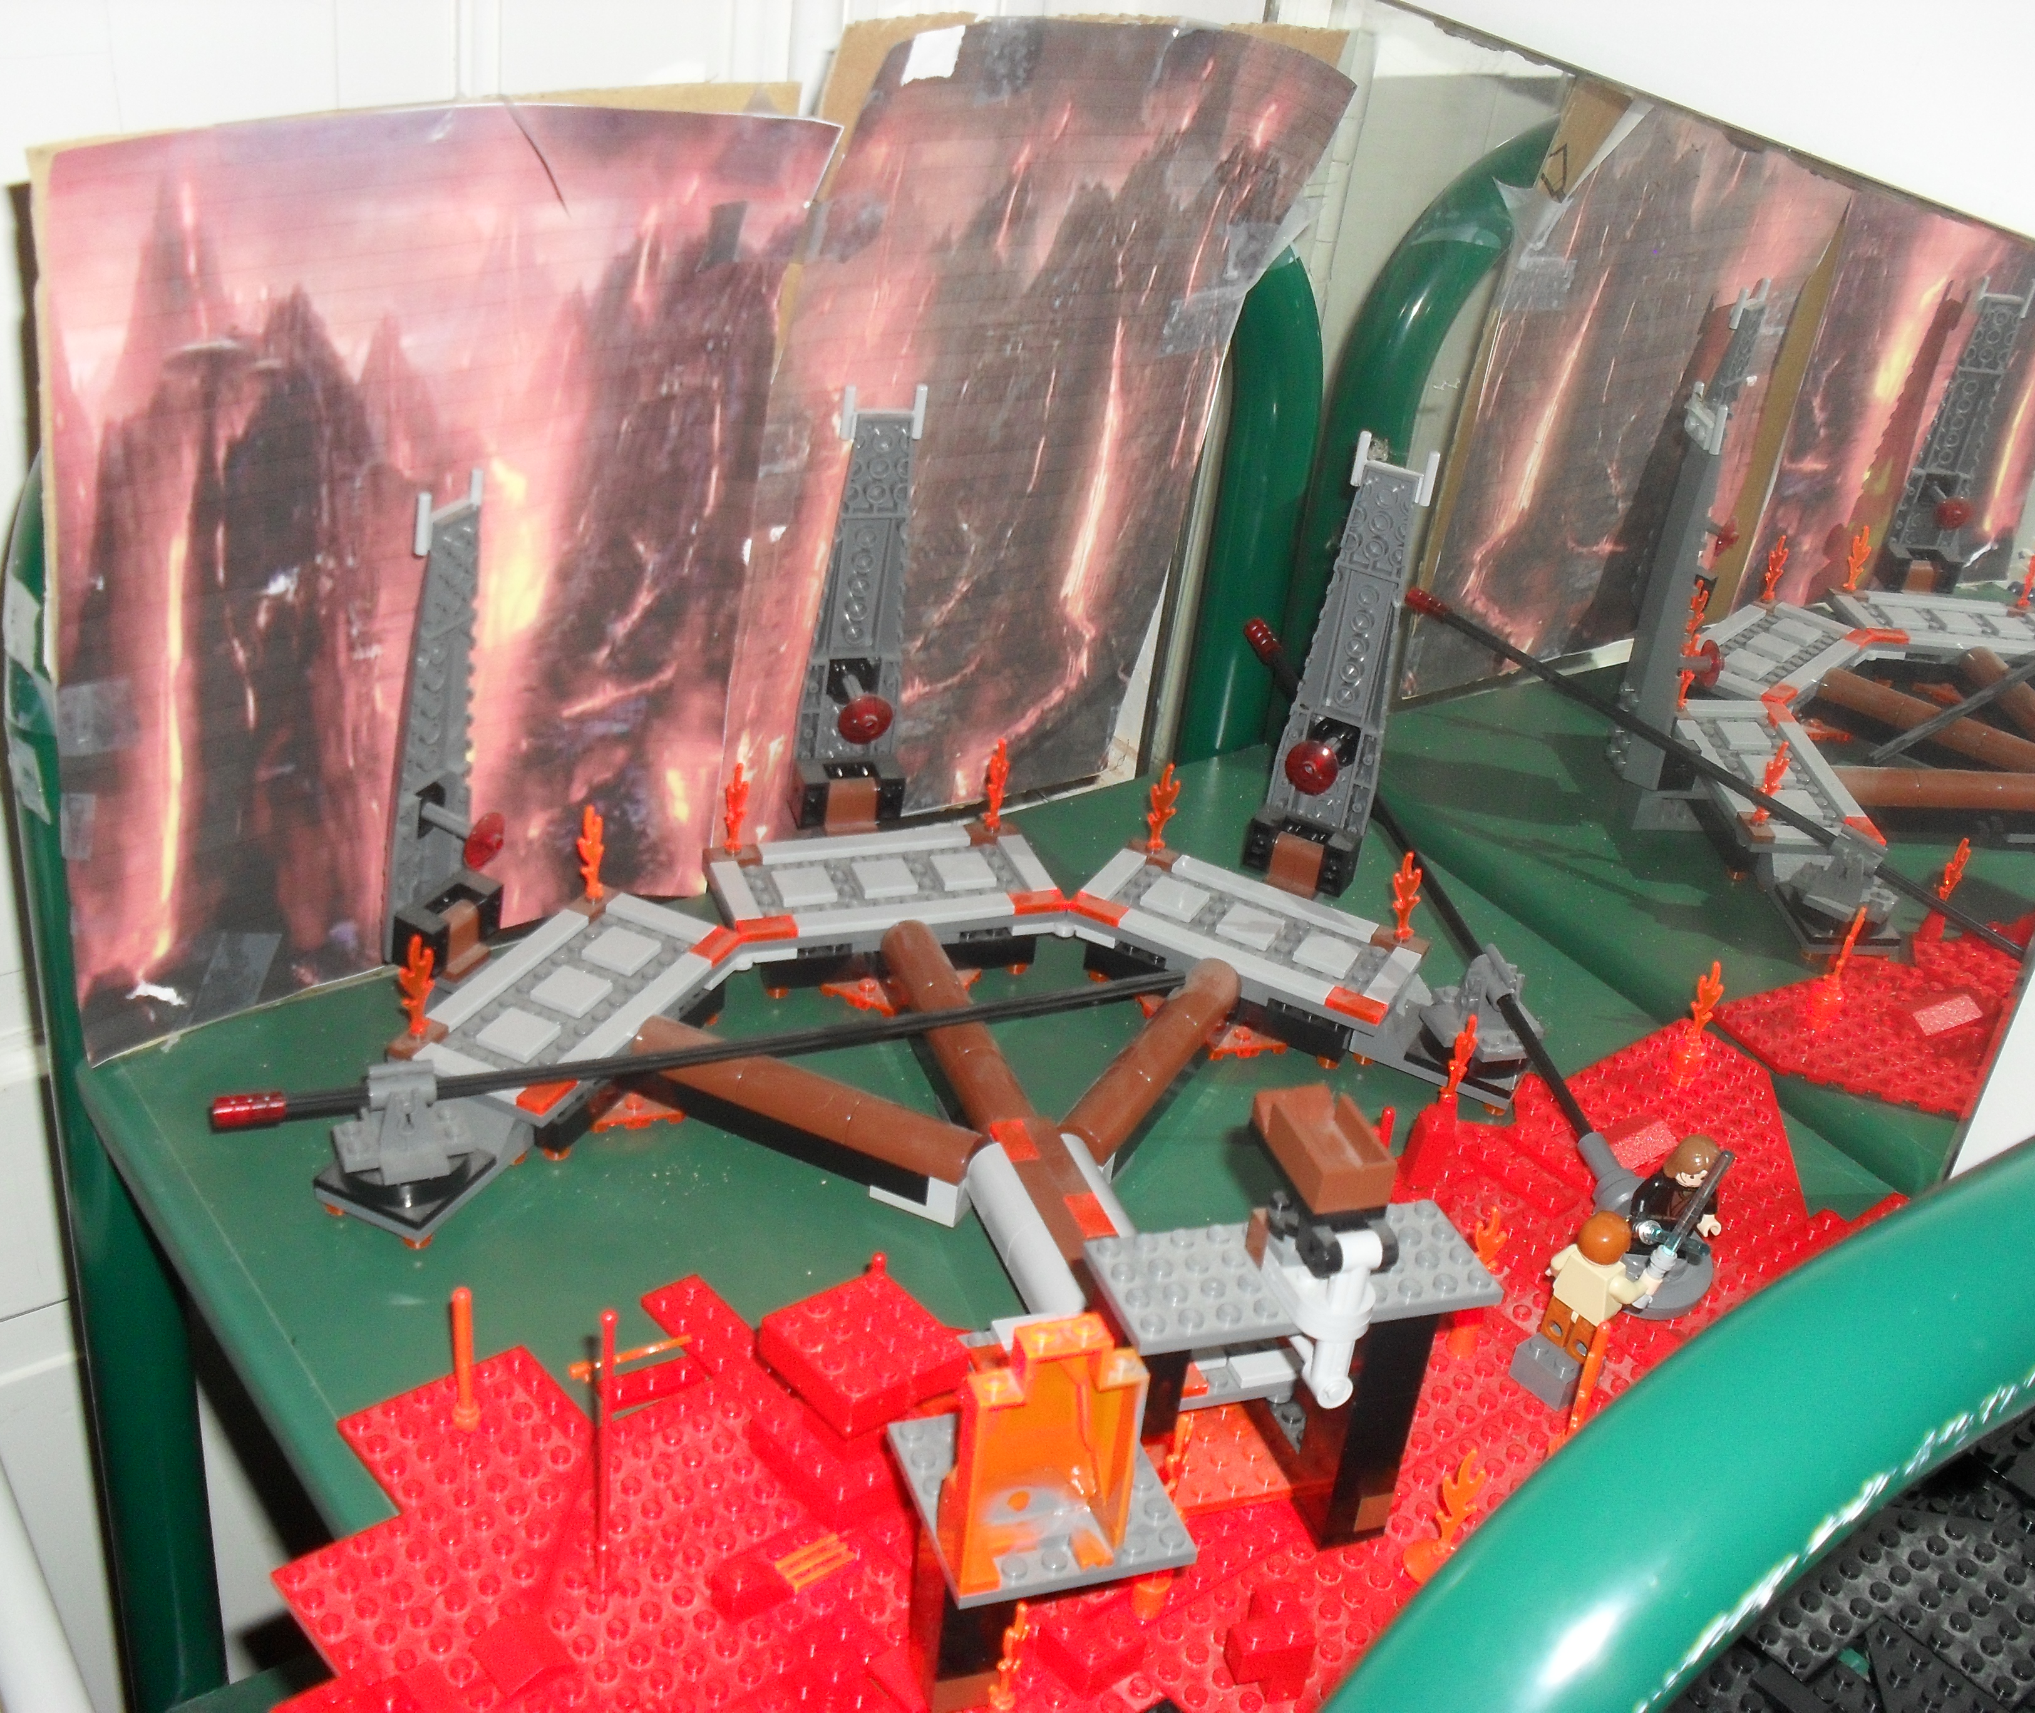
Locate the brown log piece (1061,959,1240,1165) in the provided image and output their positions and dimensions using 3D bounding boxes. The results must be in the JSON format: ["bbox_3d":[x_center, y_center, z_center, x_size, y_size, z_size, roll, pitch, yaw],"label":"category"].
[{"bbox_3d":[0.036,0.054,0.625,0.016,0.010,0.096,20,33,19],"label":"brown log piece"}]

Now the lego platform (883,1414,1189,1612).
[{"bbox_3d":[0.004,0.125,0.457,0.048,0.005,0.048,-5,31,-20],"label":"lego platform"}]

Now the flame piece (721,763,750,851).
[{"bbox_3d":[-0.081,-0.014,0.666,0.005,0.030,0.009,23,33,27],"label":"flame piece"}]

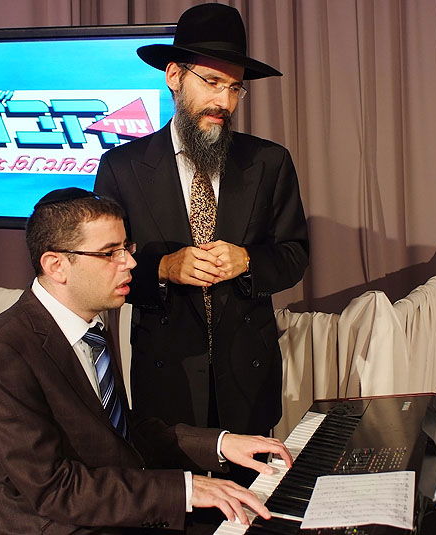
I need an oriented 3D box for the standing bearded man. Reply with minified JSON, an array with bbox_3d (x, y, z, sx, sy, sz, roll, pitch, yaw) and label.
[{"bbox_3d":[-0.035,0.235,2.510,0.560,1.830,0.400,-2,8,-14],"label":"standing bearded man"}]

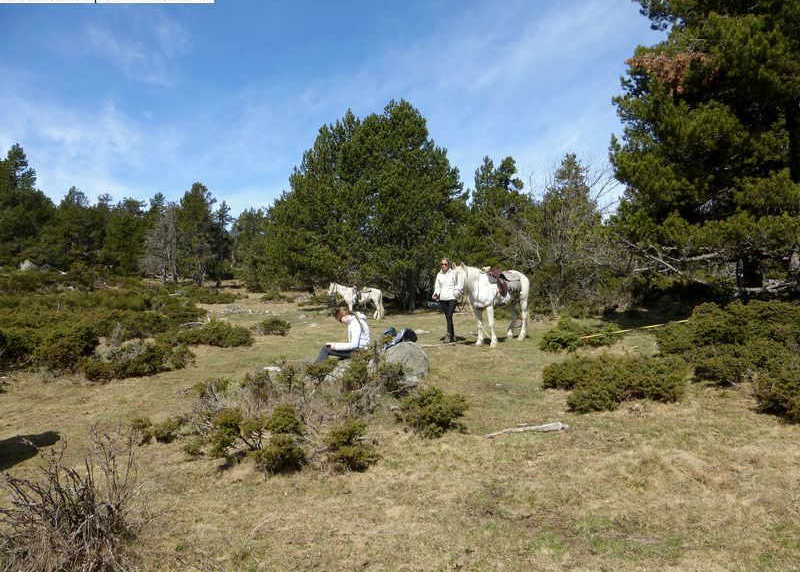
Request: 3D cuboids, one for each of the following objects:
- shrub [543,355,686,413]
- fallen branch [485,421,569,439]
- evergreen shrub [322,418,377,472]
[{"bbox_3d":[2.459,1.087,6.450,1.580,0.430,1.200,0,2,14],"label":"shrub"},{"bbox_3d":[1.190,1.345,5.200,0.880,0.100,0.130,0,1,-18],"label":"fallen branch"},{"bbox_3d":[-0.400,1.270,4.450,0.420,0.400,0.410,0,1,0],"label":"evergreen shrub"}]

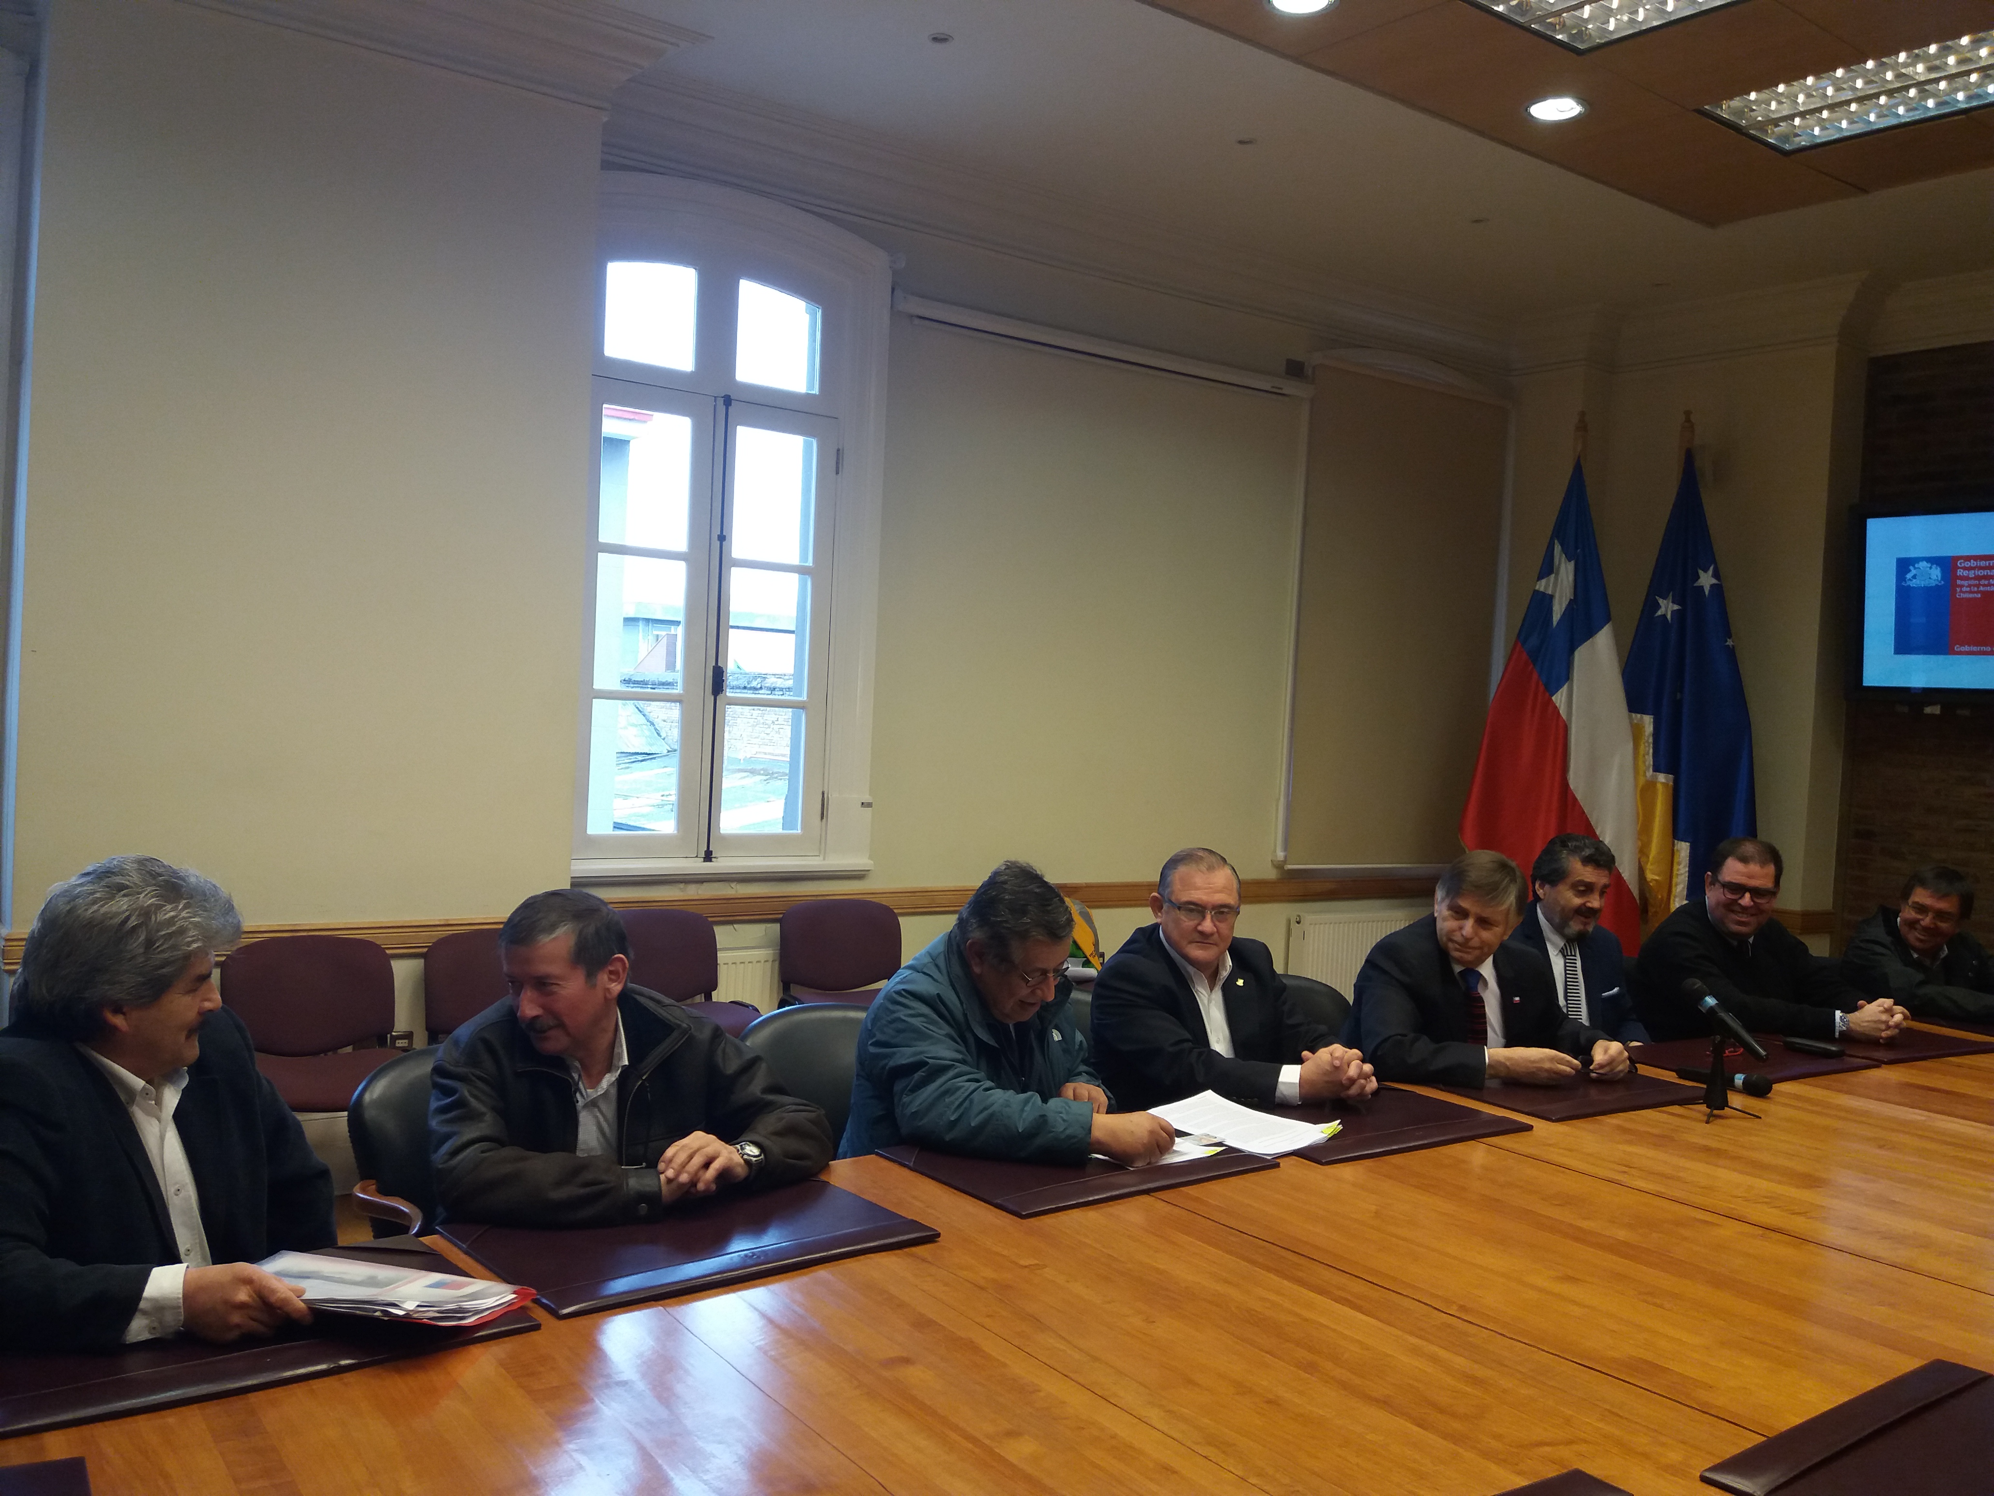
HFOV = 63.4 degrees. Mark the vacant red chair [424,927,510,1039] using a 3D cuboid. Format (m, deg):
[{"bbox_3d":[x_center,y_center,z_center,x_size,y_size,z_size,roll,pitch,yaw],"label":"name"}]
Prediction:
[{"bbox_3d":[-1.321,0.934,4.565,0.530,0.810,0.560,2,2,-35],"label":"vacant red chair"}]

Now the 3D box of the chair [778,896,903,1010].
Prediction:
[{"bbox_3d":[-0.457,0.953,5.617,0.530,0.810,0.560,2,2,-35],"label":"chair"}]

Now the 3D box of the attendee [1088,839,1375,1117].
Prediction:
[{"bbox_3d":[0.426,0.831,3.304,0.560,1.250,0.660,2,2,-35],"label":"attendee"}]

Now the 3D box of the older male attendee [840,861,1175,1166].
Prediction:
[{"bbox_3d":[-0.030,0.816,2.945,0.560,1.250,0.700,2,2,-35],"label":"older male attendee"}]

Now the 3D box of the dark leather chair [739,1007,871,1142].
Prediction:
[{"bbox_3d":[-0.152,0.975,3.162,0.600,0.910,0.620,2,2,-35],"label":"dark leather chair"}]

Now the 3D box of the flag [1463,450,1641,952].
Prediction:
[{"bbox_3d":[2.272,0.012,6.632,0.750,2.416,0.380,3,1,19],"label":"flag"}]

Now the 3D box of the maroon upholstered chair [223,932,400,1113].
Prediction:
[{"bbox_3d":[-1.763,0.919,4.227,0.530,0.810,0.560,2,2,-35],"label":"maroon upholstered chair"}]

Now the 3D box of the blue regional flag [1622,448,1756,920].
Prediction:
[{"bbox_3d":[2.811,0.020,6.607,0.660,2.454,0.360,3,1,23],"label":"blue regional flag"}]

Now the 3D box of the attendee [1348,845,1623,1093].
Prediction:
[{"bbox_3d":[1.000,0.846,3.687,0.570,1.260,0.700,2,2,-35],"label":"attendee"}]

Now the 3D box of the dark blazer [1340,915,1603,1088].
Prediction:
[{"bbox_3d":[1.003,0.685,3.691,0.560,0.580,0.520,2,2,-35],"label":"dark blazer"}]

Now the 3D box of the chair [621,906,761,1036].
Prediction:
[{"bbox_3d":[-1.029,0.935,5.138,0.530,0.810,0.560,2,2,-35],"label":"chair"}]

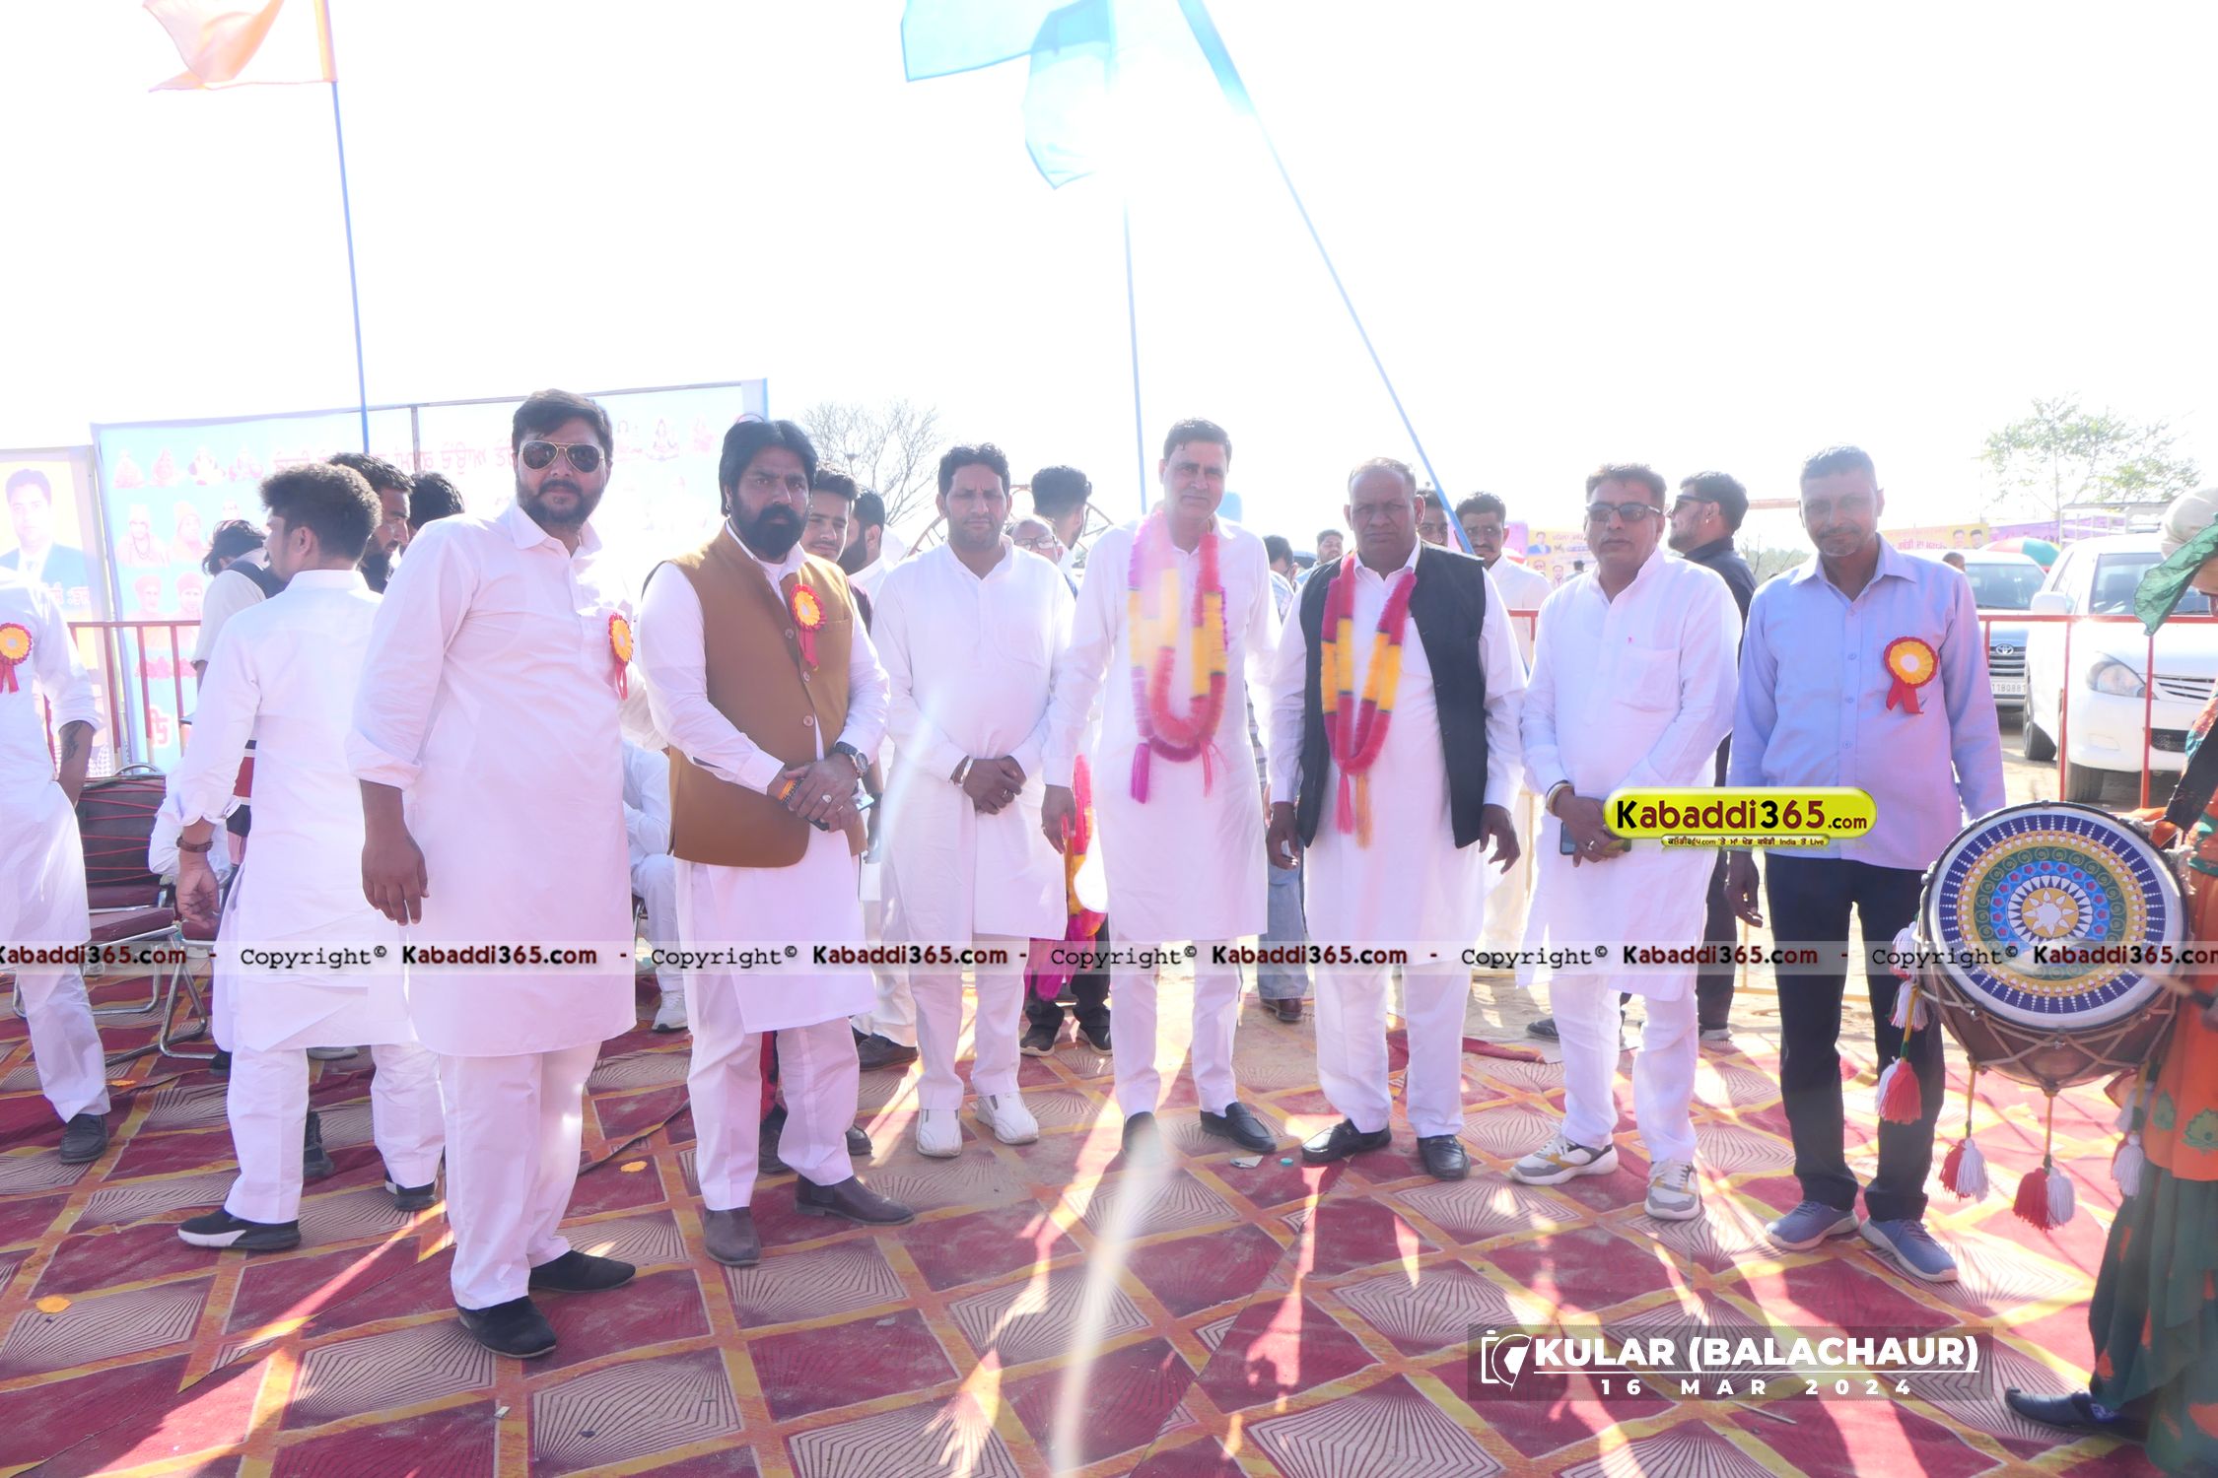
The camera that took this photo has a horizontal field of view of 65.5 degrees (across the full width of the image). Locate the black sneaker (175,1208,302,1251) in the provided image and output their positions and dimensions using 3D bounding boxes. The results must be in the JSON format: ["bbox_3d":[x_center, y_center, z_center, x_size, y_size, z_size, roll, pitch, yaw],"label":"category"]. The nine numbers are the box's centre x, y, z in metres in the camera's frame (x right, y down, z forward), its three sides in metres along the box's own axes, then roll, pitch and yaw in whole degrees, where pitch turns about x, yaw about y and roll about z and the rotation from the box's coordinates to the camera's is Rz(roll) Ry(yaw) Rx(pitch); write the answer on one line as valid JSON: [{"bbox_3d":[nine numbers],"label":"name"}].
[{"bbox_3d":[-1.880,1.033,3.726,0.275,0.110,0.102,0,6,3],"label":"black sneaker"}]

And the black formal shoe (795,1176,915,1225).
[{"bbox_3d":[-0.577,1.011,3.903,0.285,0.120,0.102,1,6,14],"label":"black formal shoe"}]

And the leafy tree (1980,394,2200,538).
[{"bbox_3d":[22.762,-5.208,40.000,5.100,5.580,5.100,0,5,0],"label":"leafy tree"}]

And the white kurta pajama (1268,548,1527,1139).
[{"bbox_3d":[0.698,0.270,4.173,0.650,1.454,0.390,2,6,16],"label":"white kurta pajama"}]

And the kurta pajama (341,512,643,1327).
[{"bbox_3d":[-1.185,0.325,3.317,0.420,1.551,0.580,4,7,34],"label":"kurta pajama"}]

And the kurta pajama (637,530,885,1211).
[{"bbox_3d":[-0.754,0.302,3.745,0.560,1.505,0.400,-4,7,-36],"label":"kurta pajama"}]

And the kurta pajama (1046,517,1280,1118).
[{"bbox_3d":[0.133,0.216,4.353,0.600,1.541,0.340,-1,6,-12],"label":"kurta pajama"}]

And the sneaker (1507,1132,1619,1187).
[{"bbox_3d":[1.111,0.985,4.194,0.290,0.115,0.106,-3,6,-28],"label":"sneaker"}]

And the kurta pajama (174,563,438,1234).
[{"bbox_3d":[-1.738,0.346,3.764,0.420,1.419,0.510,5,8,40],"label":"kurta pajama"}]

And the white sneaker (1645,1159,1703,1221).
[{"bbox_3d":[1.312,1.004,3.995,0.108,0.115,0.285,1,6,15],"label":"white sneaker"}]

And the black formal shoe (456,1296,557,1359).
[{"bbox_3d":[-1.157,1.074,3.306,0.105,0.108,0.280,-5,7,-42],"label":"black formal shoe"}]

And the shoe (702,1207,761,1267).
[{"bbox_3d":[-0.817,1.028,3.725,0.105,0.120,0.285,-1,6,-14],"label":"shoe"}]

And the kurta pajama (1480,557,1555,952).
[{"bbox_3d":[1.442,0.009,6.600,0.540,1.460,0.340,1,6,13],"label":"kurta pajama"}]

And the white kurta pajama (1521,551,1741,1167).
[{"bbox_3d":[1.216,0.294,4.015,0.540,1.458,0.390,3,7,29],"label":"white kurta pajama"}]

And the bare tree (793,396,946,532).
[{"bbox_3d":[-6.485,-6.322,48.000,4.700,6.260,4.700,0,5,0],"label":"bare tree"}]

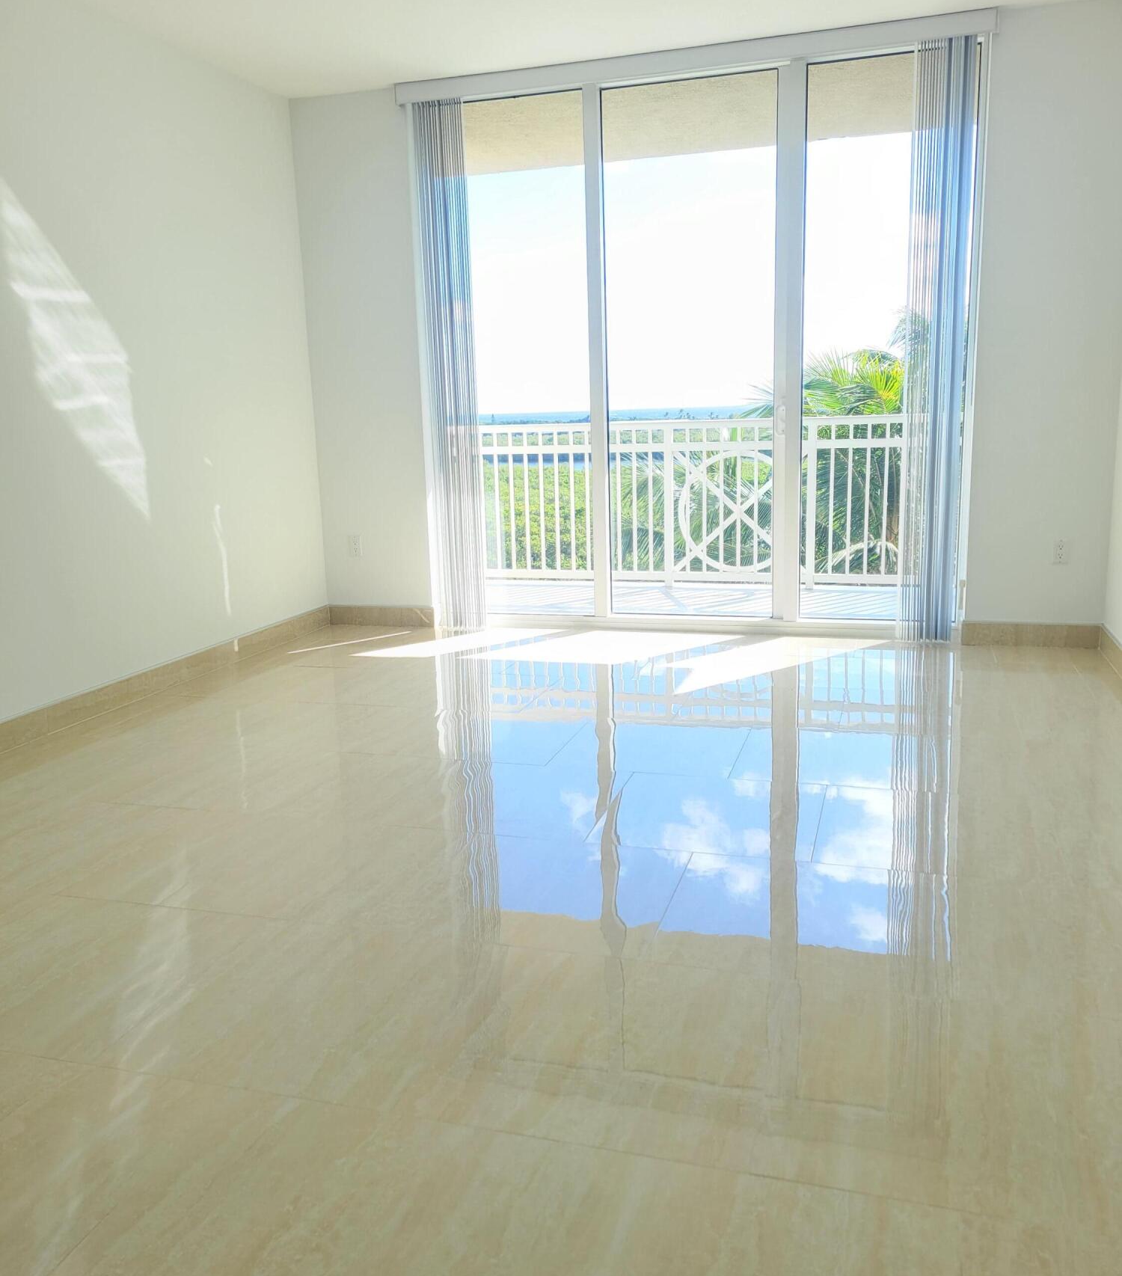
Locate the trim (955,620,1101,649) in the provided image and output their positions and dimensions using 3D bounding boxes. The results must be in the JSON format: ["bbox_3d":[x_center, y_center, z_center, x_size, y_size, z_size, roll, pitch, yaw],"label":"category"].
[{"bbox_3d":[2.157,-0.012,5.172,0.588,0.105,0.014,2,12,17],"label":"trim"}]

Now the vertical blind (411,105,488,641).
[{"bbox_3d":[-0.562,-1.334,5.713,0.221,2.630,0.090,2,12,17],"label":"vertical blind"}]

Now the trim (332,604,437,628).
[{"bbox_3d":[-0.978,-0.116,6.129,0.626,0.105,0.014,2,12,17],"label":"trim"}]

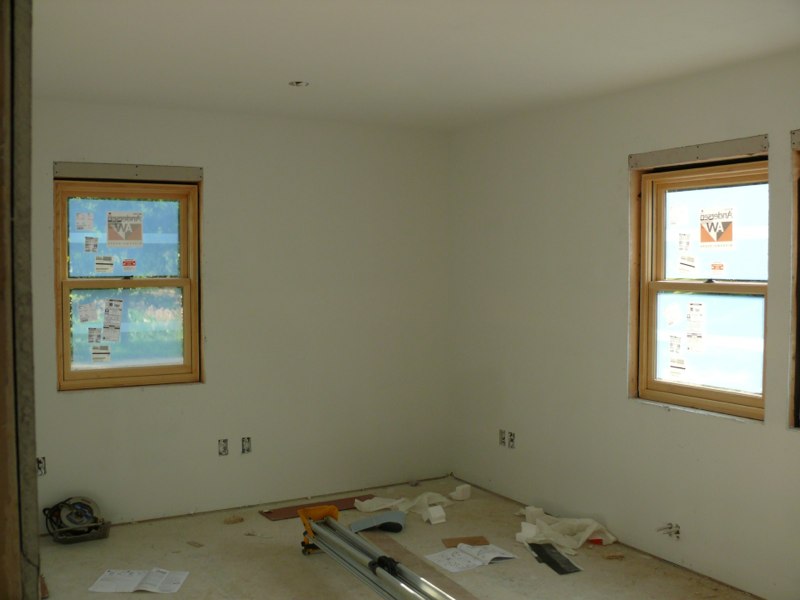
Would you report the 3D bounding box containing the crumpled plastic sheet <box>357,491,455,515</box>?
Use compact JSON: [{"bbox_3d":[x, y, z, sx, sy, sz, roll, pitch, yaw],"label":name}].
[{"bbox_3d":[0.020,1.274,5.120,0.630,0.066,0.310,0,3,0],"label":"crumpled plastic sheet"}]

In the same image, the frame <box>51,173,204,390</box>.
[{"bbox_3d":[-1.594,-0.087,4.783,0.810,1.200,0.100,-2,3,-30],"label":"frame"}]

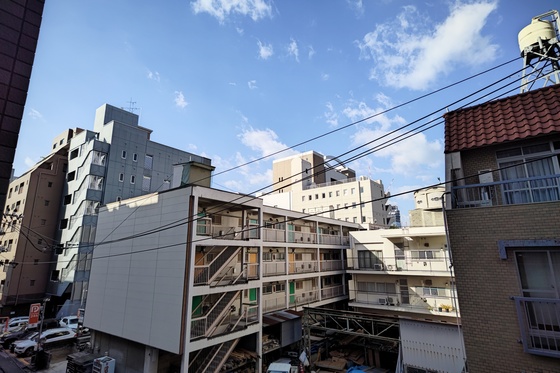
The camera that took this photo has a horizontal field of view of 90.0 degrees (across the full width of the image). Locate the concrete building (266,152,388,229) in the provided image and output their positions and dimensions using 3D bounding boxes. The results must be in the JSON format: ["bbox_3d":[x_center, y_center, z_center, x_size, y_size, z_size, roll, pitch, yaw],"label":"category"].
[{"bbox_3d":[13.208,8.354,81.220,34.000,38.000,15.500,-11,-17,38],"label":"concrete building"}]

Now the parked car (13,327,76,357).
[{"bbox_3d":[-21.688,14.395,26.071,1.820,1.620,4.480,-11,-17,36],"label":"parked car"}]

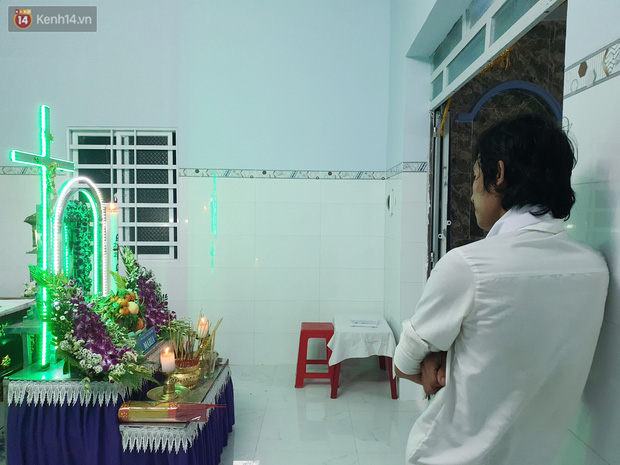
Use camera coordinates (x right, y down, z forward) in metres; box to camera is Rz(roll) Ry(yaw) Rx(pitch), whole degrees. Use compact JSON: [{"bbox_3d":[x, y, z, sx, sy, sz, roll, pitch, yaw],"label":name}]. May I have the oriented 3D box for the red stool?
[{"bbox_3d":[0.059,1.016,3.926,0.355,0.458,0.355,0,2,-2],"label":"red stool"}]

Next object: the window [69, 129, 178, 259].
[{"bbox_3d":[-1.706,-0.356,4.278,1.000,1.200,0.110,0,2,0],"label":"window"}]

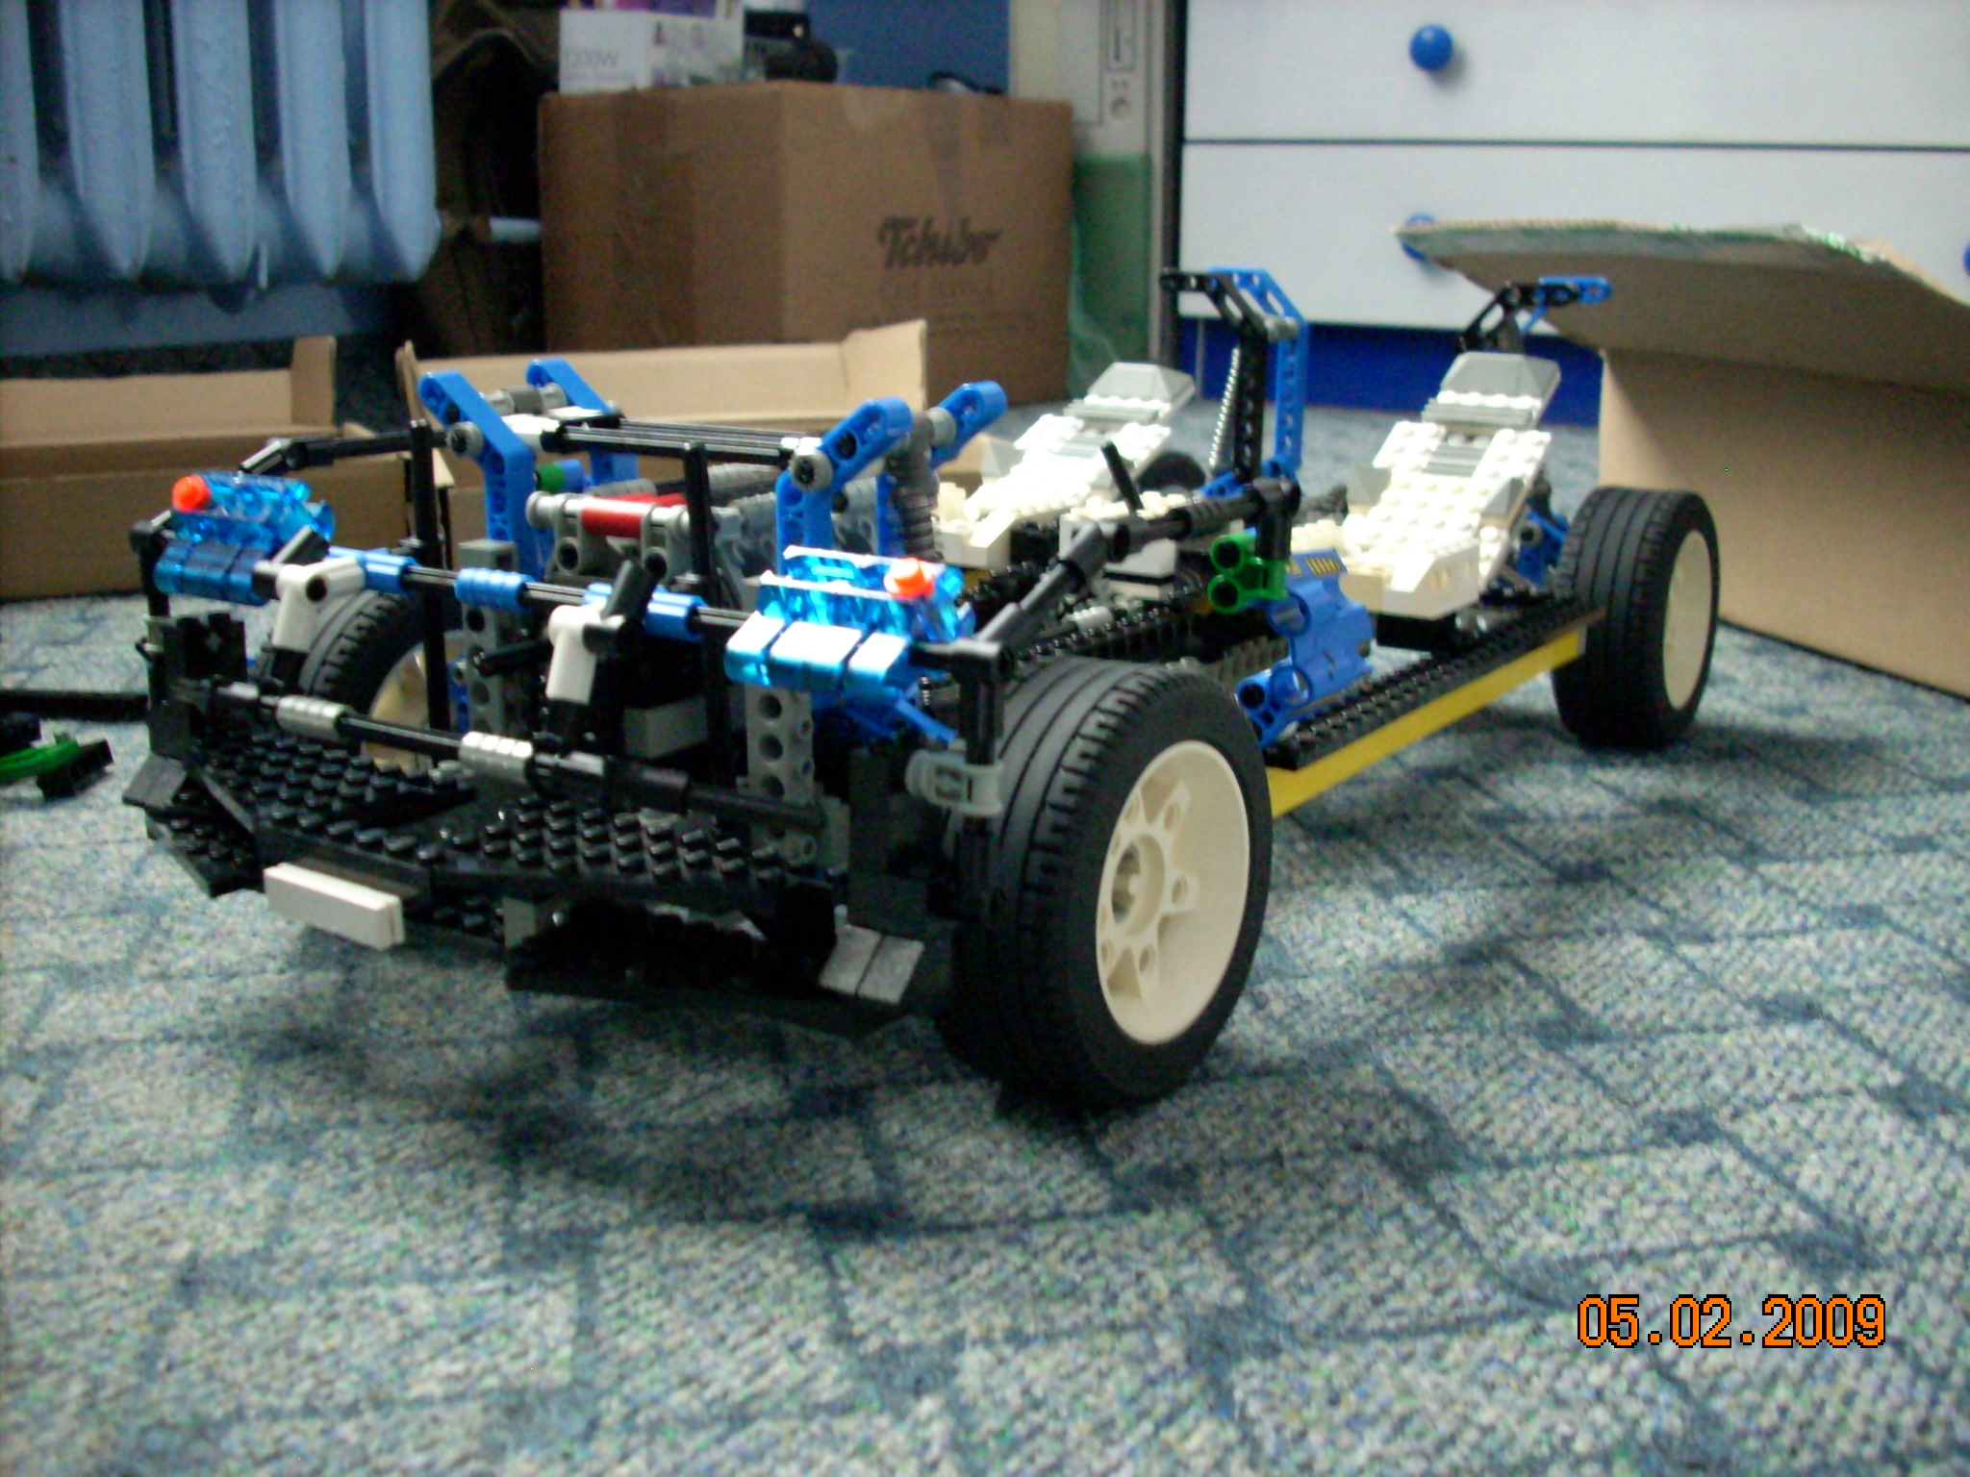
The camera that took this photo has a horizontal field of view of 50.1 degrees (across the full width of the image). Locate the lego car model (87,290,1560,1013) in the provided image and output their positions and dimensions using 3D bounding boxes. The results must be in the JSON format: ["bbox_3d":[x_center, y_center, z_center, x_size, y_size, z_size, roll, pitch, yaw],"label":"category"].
[{"bbox_3d":[0.023,-0.045,0.552,0.218,0.146,0.499,9,16,32],"label":"lego car model"}]

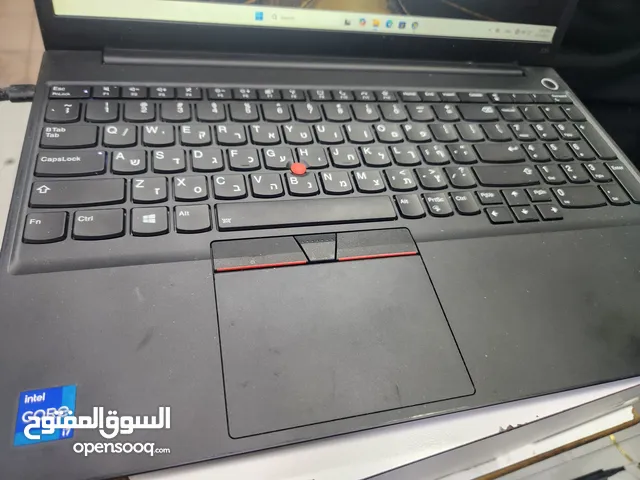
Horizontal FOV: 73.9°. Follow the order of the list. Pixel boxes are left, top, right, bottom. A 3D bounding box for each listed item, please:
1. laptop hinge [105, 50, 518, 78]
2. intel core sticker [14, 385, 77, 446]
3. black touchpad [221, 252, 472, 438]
[{"bbox_3d":[0.015,-0.119,0.295,0.301,0.010,0.012,-4,56,-16],"label":"laptop hinge"},{"bbox_3d":[-0.092,0.059,0.143,0.017,0.001,0.018,-4,56,-16],"label":"intel core sticker"},{"bbox_3d":[0.007,0.033,0.186,0.100,0.003,0.085,-4,56,-16],"label":"black touchpad"}]

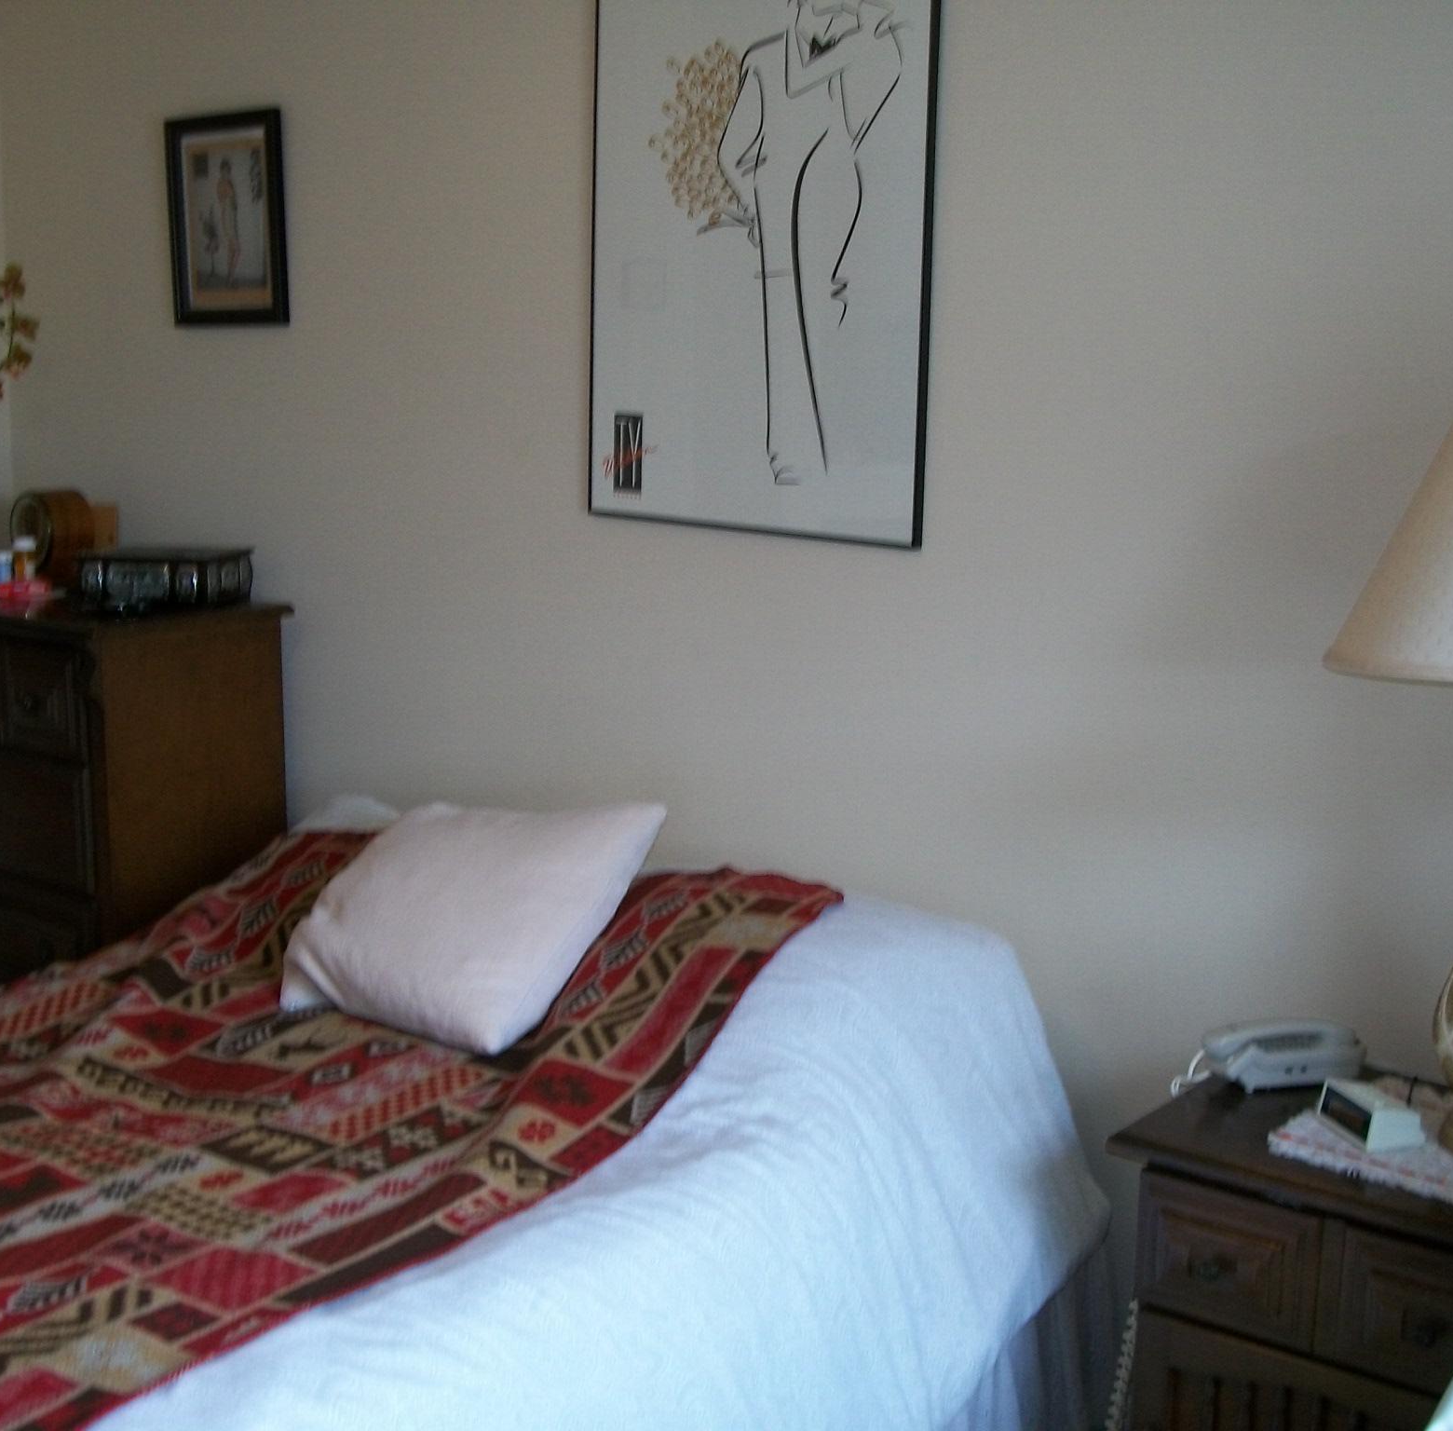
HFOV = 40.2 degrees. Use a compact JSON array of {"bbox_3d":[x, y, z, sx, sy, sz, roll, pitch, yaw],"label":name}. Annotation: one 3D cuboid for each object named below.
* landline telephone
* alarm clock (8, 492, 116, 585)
[{"bbox_3d":[0.690,0.419,2.463,0.190,0.066,0.093,-2,11,-14],"label":"landline telephone"},{"bbox_3d":[-1.266,-0.326,3.783,0.148,0.175,0.135,9,13,36],"label":"alarm clock"}]

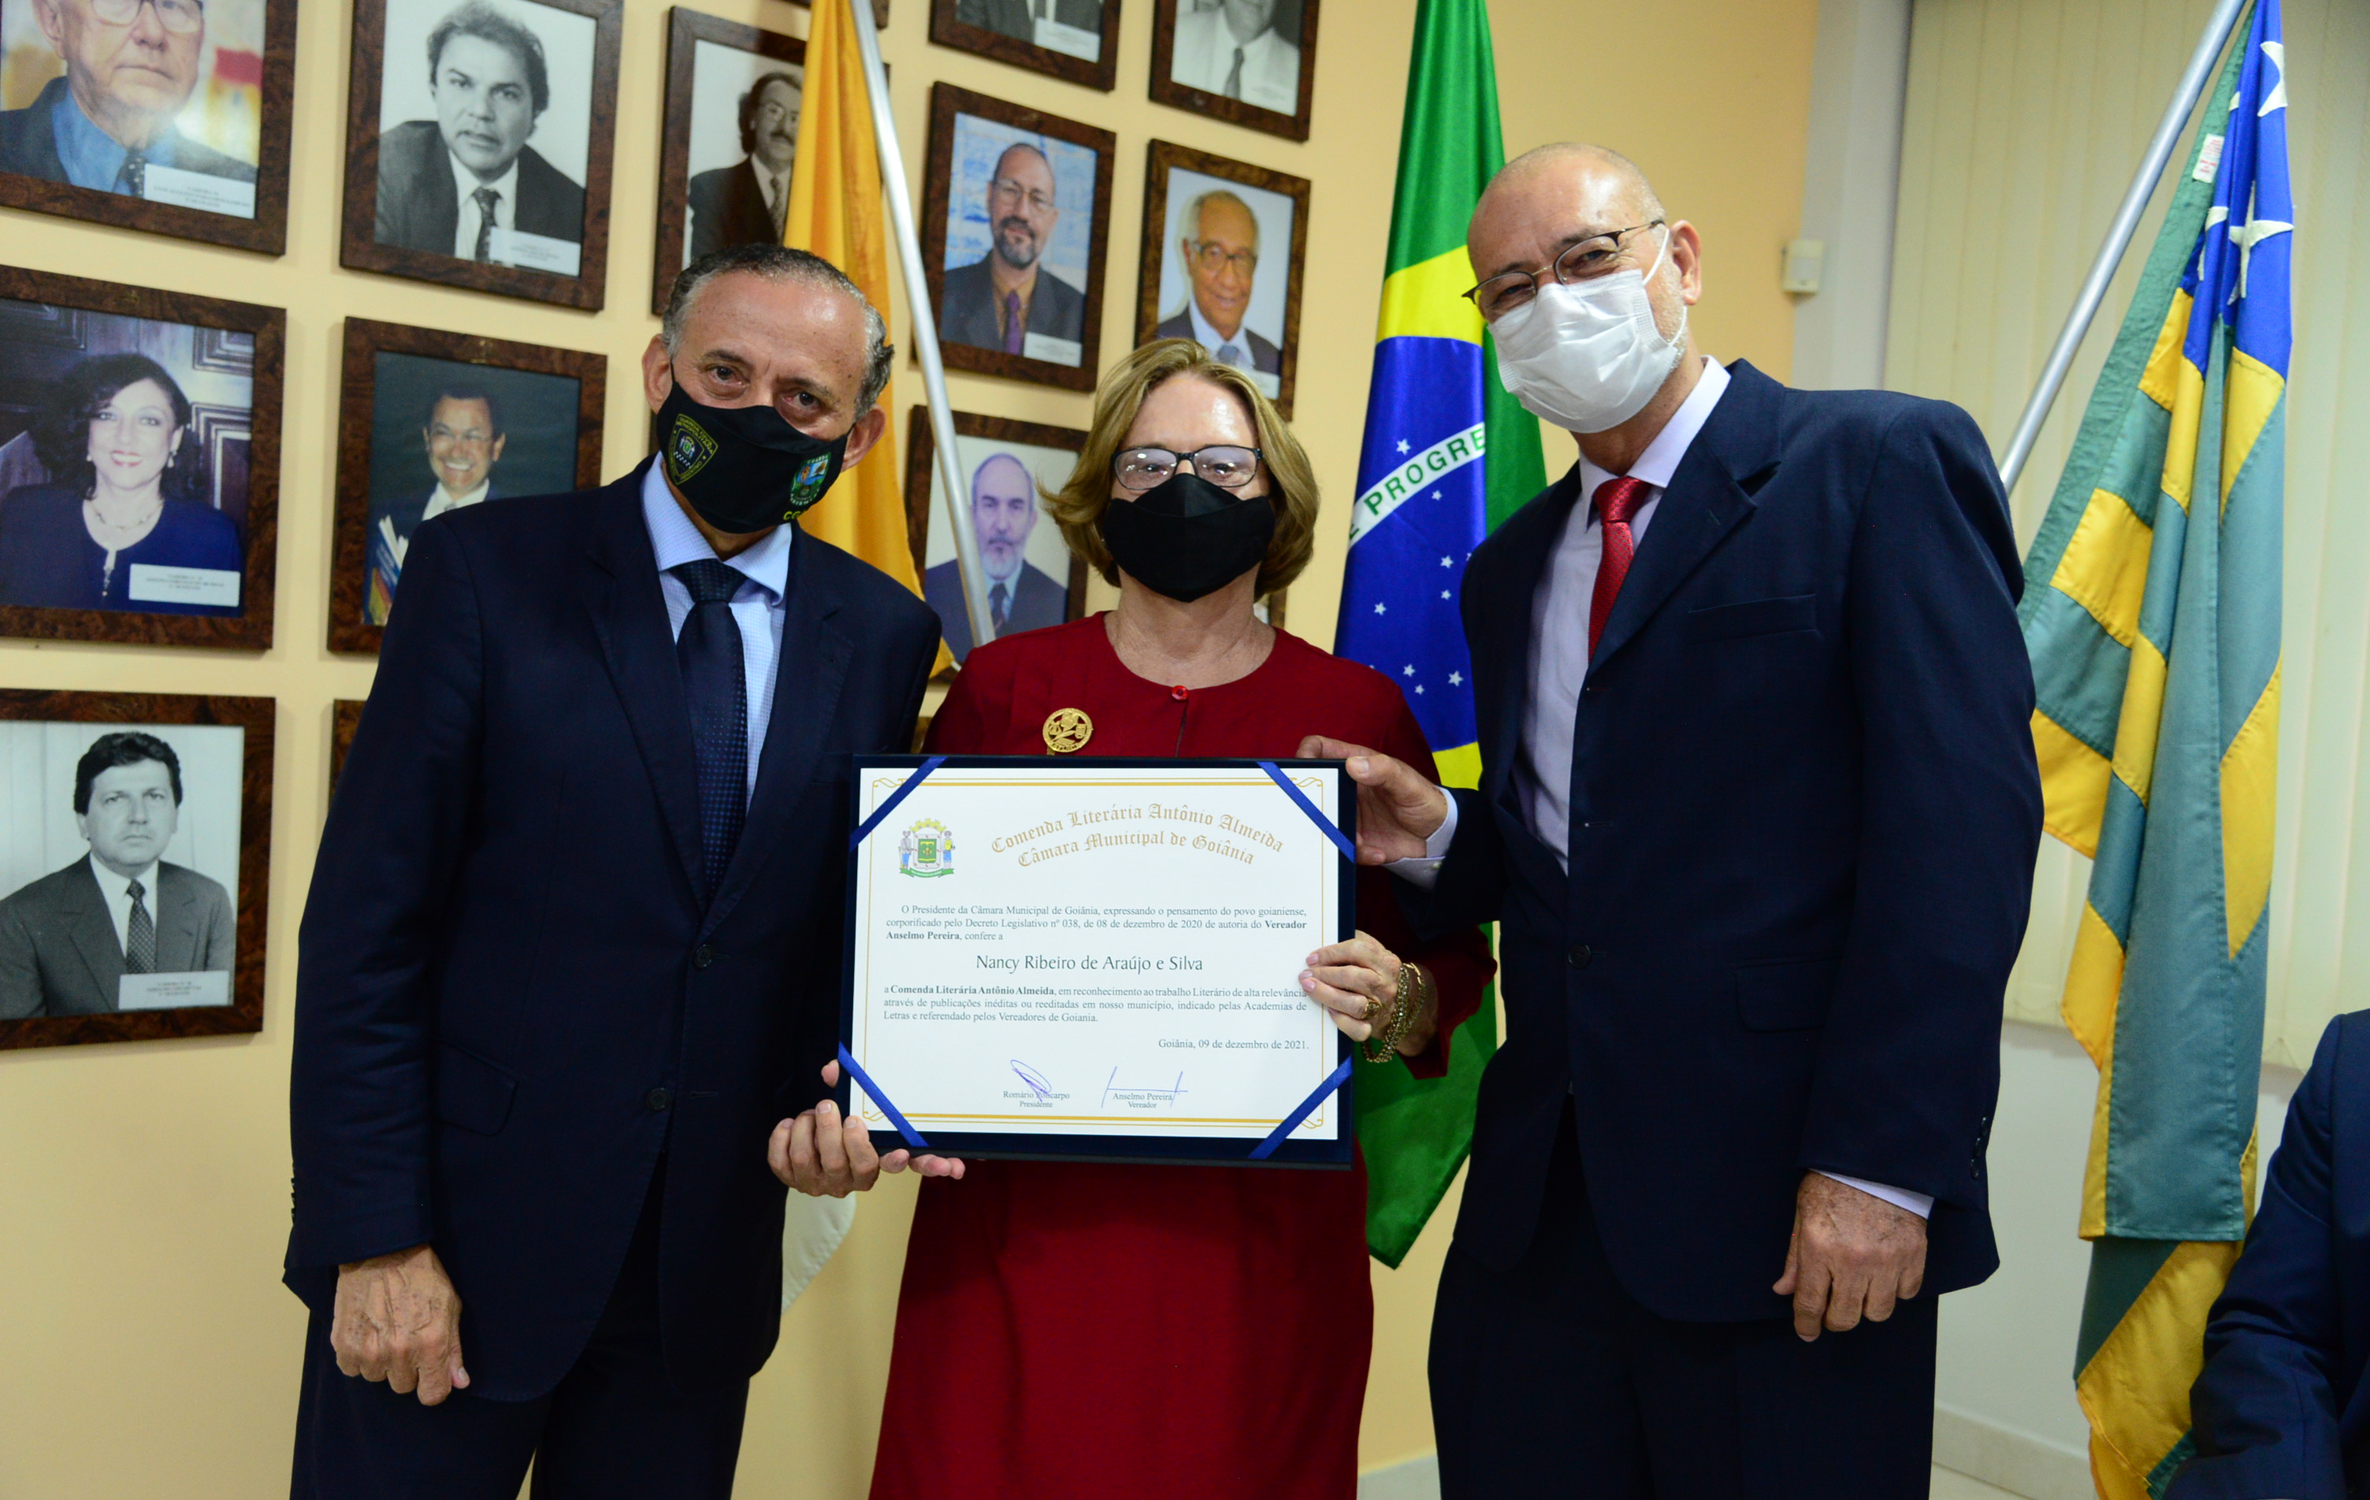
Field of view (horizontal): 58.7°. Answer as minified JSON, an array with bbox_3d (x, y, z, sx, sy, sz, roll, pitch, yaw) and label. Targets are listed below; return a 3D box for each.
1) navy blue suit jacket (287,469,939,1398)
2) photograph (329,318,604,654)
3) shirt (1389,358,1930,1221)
[{"bbox_3d":[-0.450,0.145,1.680,0.500,0.740,0.310,5,3,-25],"label":"navy blue suit jacket"},{"bbox_3d":[-0.782,-0.276,2.320,0.295,0.351,0.025,1,2,-40],"label":"photograph"},{"bbox_3d":[0.413,0.044,1.630,0.480,0.700,0.320,4,2,29],"label":"shirt"}]

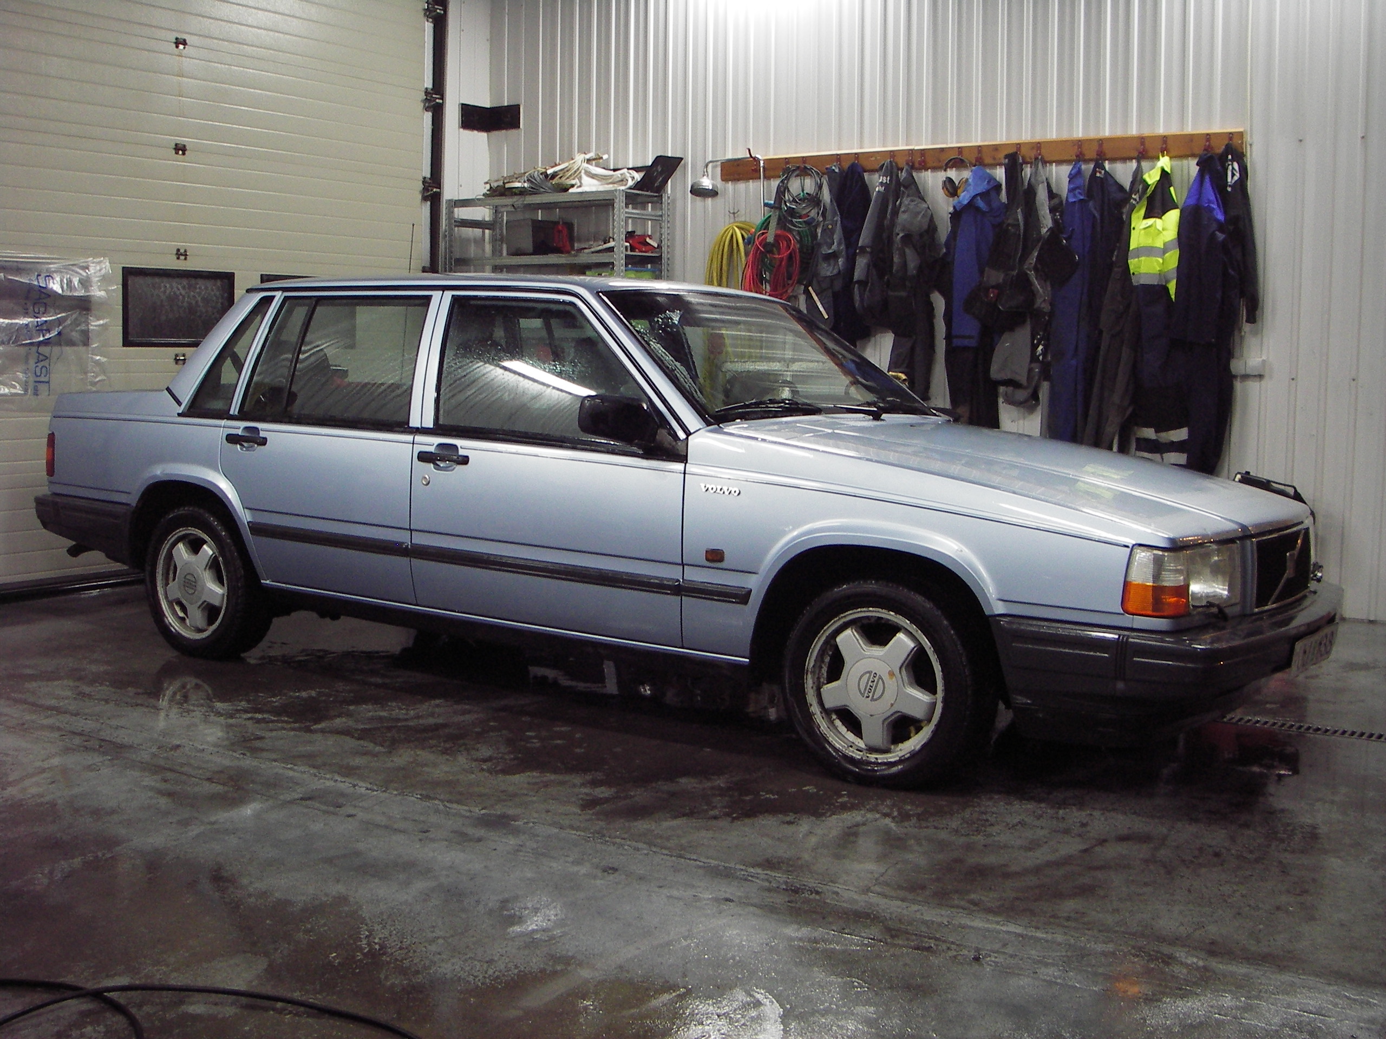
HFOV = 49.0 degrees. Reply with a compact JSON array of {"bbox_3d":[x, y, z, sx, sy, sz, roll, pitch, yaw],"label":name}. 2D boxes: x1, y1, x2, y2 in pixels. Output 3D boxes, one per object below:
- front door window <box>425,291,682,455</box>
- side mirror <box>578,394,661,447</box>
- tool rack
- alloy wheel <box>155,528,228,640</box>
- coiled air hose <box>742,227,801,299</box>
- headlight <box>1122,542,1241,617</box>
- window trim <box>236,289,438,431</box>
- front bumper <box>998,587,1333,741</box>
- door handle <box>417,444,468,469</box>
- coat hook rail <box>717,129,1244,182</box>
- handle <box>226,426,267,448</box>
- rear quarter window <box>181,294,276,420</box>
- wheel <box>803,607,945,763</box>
[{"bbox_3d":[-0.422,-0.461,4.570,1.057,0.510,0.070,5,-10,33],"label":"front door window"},{"bbox_3d":[-0.204,-0.279,4.260,0.115,0.135,0.210,5,8,33],"label":"side mirror"},{"bbox_3d":[-0.833,-0.856,8.954,1.350,2.070,0.420,5,8,34],"label":"tool rack"},{"bbox_3d":[-1.772,0.221,5.566,0.410,0.410,0.160,5,9,34],"label":"alloy wheel"},{"bbox_3d":[0.404,-1.315,7.830,0.360,0.380,0.150,5,8,33],"label":"coiled air hose"},{"bbox_3d":[1.176,0.121,3.651,0.170,0.175,0.440,5,9,34],"label":"headlight"},{"bbox_3d":[-1.183,-0.533,5.051,0.900,0.460,0.120,5,-2,33],"label":"window trim"},{"bbox_3d":[1.443,0.315,4.259,0.570,0.310,1.740,5,9,34],"label":"front bumper"},{"bbox_3d":[-0.755,-0.190,4.665,0.215,0.085,0.055,5,9,34],"label":"door handle"},{"bbox_3d":[1.323,-1.825,7.636,2.870,0.115,0.080,5,8,34],"label":"coat hook rail"},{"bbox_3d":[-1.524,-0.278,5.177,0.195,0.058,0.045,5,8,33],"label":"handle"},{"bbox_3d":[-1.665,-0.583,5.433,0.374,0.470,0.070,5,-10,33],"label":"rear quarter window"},{"bbox_3d":[0.509,0.425,4.009,0.410,0.410,0.160,5,9,34],"label":"wheel"}]

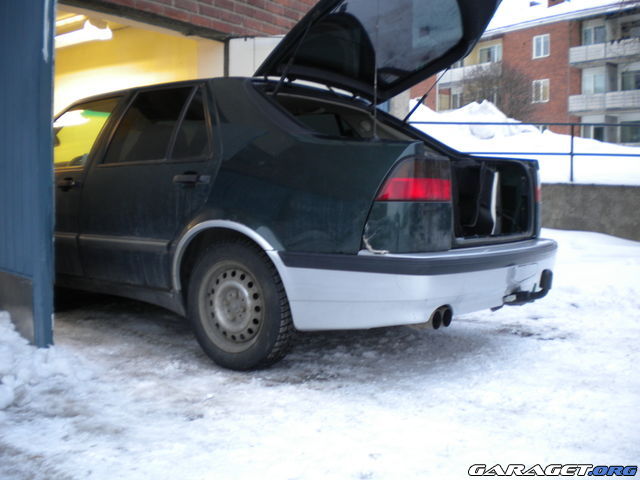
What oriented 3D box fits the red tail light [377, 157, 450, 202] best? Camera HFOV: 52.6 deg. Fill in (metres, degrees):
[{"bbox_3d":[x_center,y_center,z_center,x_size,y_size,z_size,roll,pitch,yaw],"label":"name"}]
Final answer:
[{"bbox_3d":[0.364,-0.232,2.479,0.190,0.170,0.280,4,7,37],"label":"red tail light"}]

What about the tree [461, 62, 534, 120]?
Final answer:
[{"bbox_3d":[9.738,-6.912,35.500,4.200,5.600,4.100,2,6,15],"label":"tree"}]

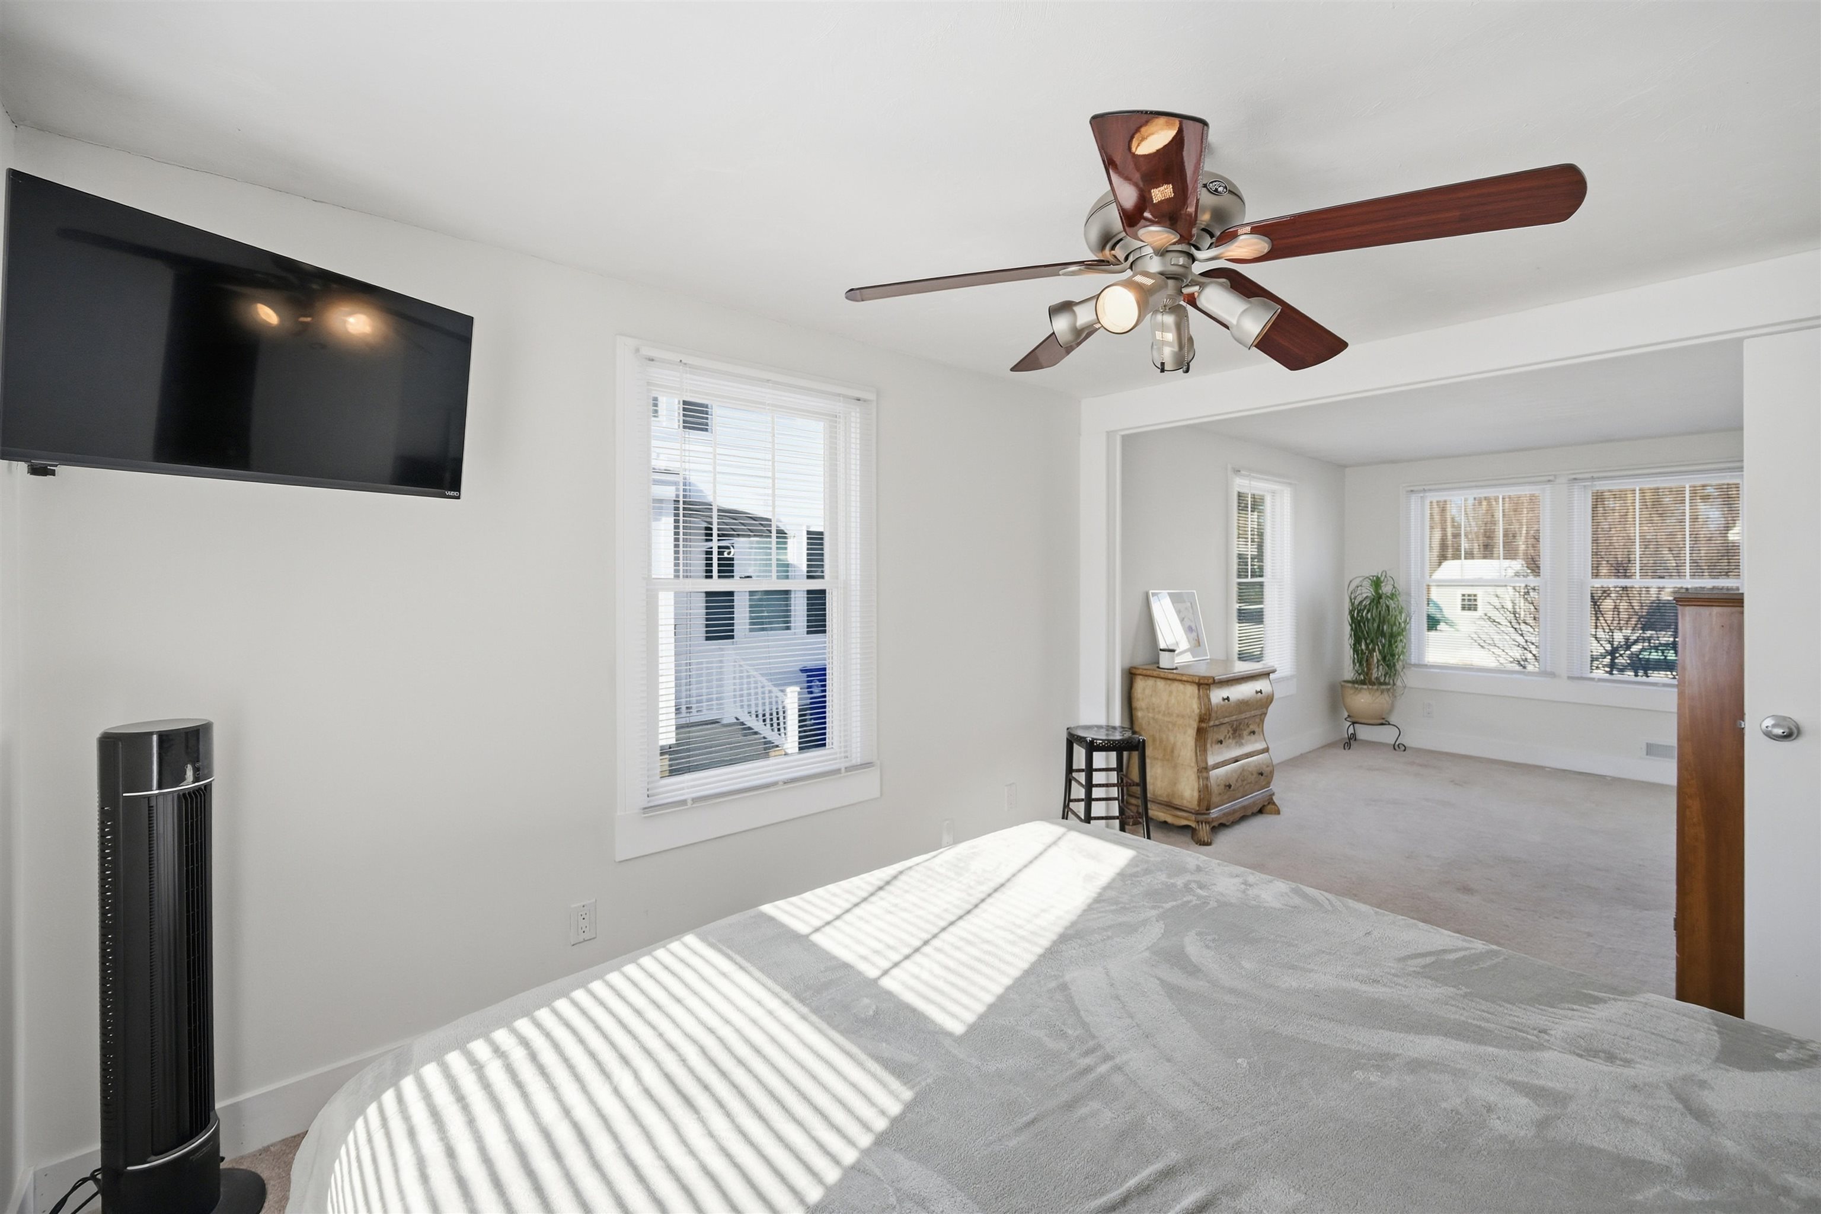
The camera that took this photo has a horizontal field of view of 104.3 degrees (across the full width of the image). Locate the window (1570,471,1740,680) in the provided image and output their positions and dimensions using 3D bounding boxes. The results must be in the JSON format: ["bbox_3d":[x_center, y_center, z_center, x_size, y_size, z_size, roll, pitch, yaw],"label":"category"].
[{"bbox_3d":[4.790,-0.178,4.545,0.835,1.370,0.050,2,2,44],"label":"window"}]

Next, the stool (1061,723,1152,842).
[{"bbox_3d":[0.915,0.895,3.310,0.335,0.620,0.335,0,2,0],"label":"stool"}]

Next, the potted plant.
[{"bbox_3d":[3.564,0.312,5.450,0.460,1.160,0.440,1,2,33],"label":"potted plant"}]

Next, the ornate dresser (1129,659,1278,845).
[{"bbox_3d":[1.628,0.757,3.955,0.750,0.835,0.490,-1,2,-39],"label":"ornate dresser"}]

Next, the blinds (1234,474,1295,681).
[{"bbox_3d":[2.415,-0.187,4.820,0.880,1.380,0.050,-1,2,-39],"label":"blinds"}]

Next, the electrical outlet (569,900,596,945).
[{"bbox_3d":[-0.978,0.945,2.118,0.072,0.117,0.010,-1,2,-39],"label":"electrical outlet"}]

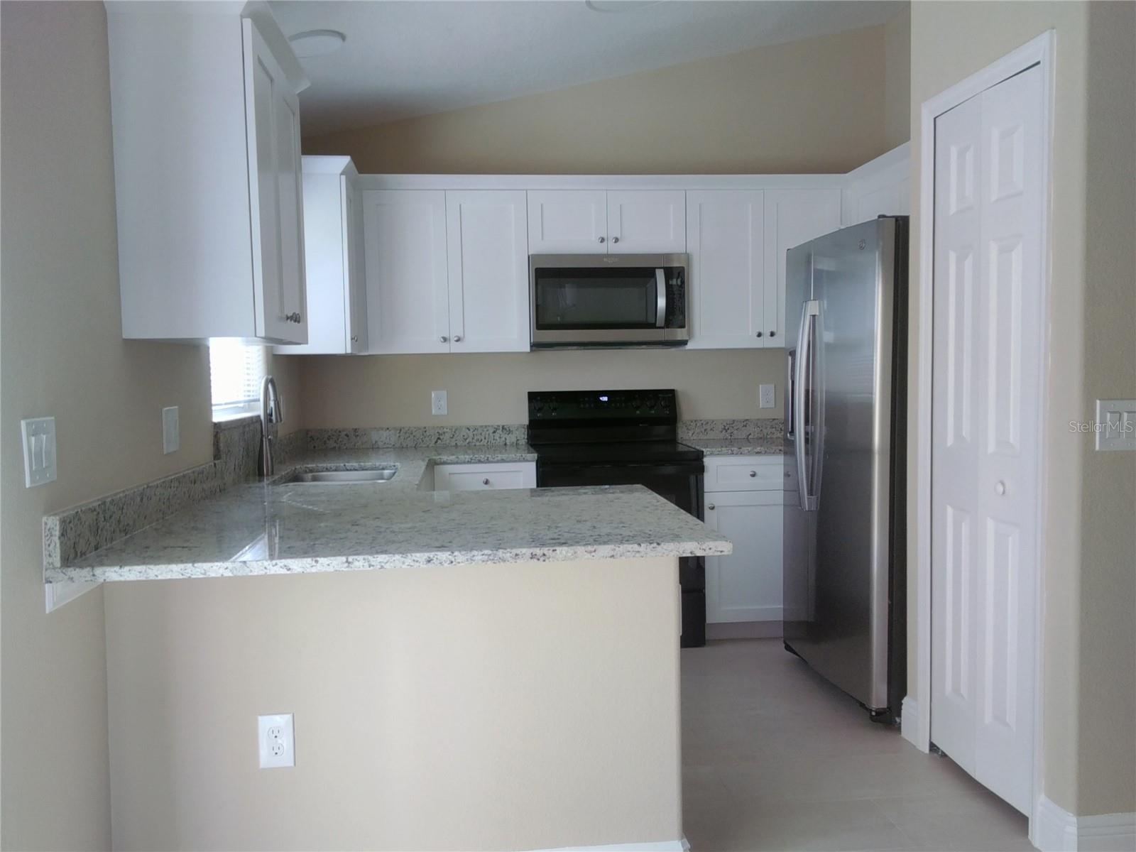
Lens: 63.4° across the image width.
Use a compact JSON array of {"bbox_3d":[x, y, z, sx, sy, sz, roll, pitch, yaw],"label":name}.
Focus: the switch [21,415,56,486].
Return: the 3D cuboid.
[{"bbox_3d":[-1.000,0.048,1.742,0.011,0.123,0.121,-2,4,-6],"label":"switch"}]

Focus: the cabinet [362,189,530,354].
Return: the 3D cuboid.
[{"bbox_3d":[-0.583,-0.735,4.482,0.763,0.763,0.326,-2,4,-6],"label":"cabinet"}]

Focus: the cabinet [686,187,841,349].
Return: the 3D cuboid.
[{"bbox_3d":[0.940,-0.775,4.652,0.778,0.763,0.326,-2,4,-6],"label":"cabinet"}]

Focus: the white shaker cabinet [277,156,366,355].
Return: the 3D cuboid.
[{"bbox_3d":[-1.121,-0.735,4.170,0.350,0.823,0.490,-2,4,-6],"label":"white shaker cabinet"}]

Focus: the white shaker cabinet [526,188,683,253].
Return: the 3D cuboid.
[{"bbox_3d":[0.169,-0.974,4.503,0.761,0.314,0.330,-1,3,-7],"label":"white shaker cabinet"}]

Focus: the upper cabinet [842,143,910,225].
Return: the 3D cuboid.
[{"bbox_3d":[1.561,-1.009,4.088,0.360,0.360,0.900,-2,4,-6],"label":"upper cabinet"}]

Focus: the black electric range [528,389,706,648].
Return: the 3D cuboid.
[{"bbox_3d":[0.215,0.421,4.395,0.755,1.163,0.680,-1,3,-7],"label":"black electric range"}]

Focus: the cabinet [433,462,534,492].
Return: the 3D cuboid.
[{"bbox_3d":[-0.393,0.579,4.373,0.455,0.871,0.630,-1,3,-7],"label":"cabinet"}]

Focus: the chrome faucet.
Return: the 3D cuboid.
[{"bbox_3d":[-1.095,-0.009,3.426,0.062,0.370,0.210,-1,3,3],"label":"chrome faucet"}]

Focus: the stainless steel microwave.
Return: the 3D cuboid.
[{"bbox_3d":[0.181,-0.600,4.488,0.754,0.428,0.395,-1,3,-7],"label":"stainless steel microwave"}]

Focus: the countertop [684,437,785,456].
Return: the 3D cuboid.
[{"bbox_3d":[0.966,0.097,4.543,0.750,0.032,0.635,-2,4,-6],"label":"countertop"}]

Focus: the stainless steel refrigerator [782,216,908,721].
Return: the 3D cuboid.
[{"bbox_3d":[1.368,0.135,3.693,0.835,1.777,0.910,-1,3,-7],"label":"stainless steel refrigerator"}]

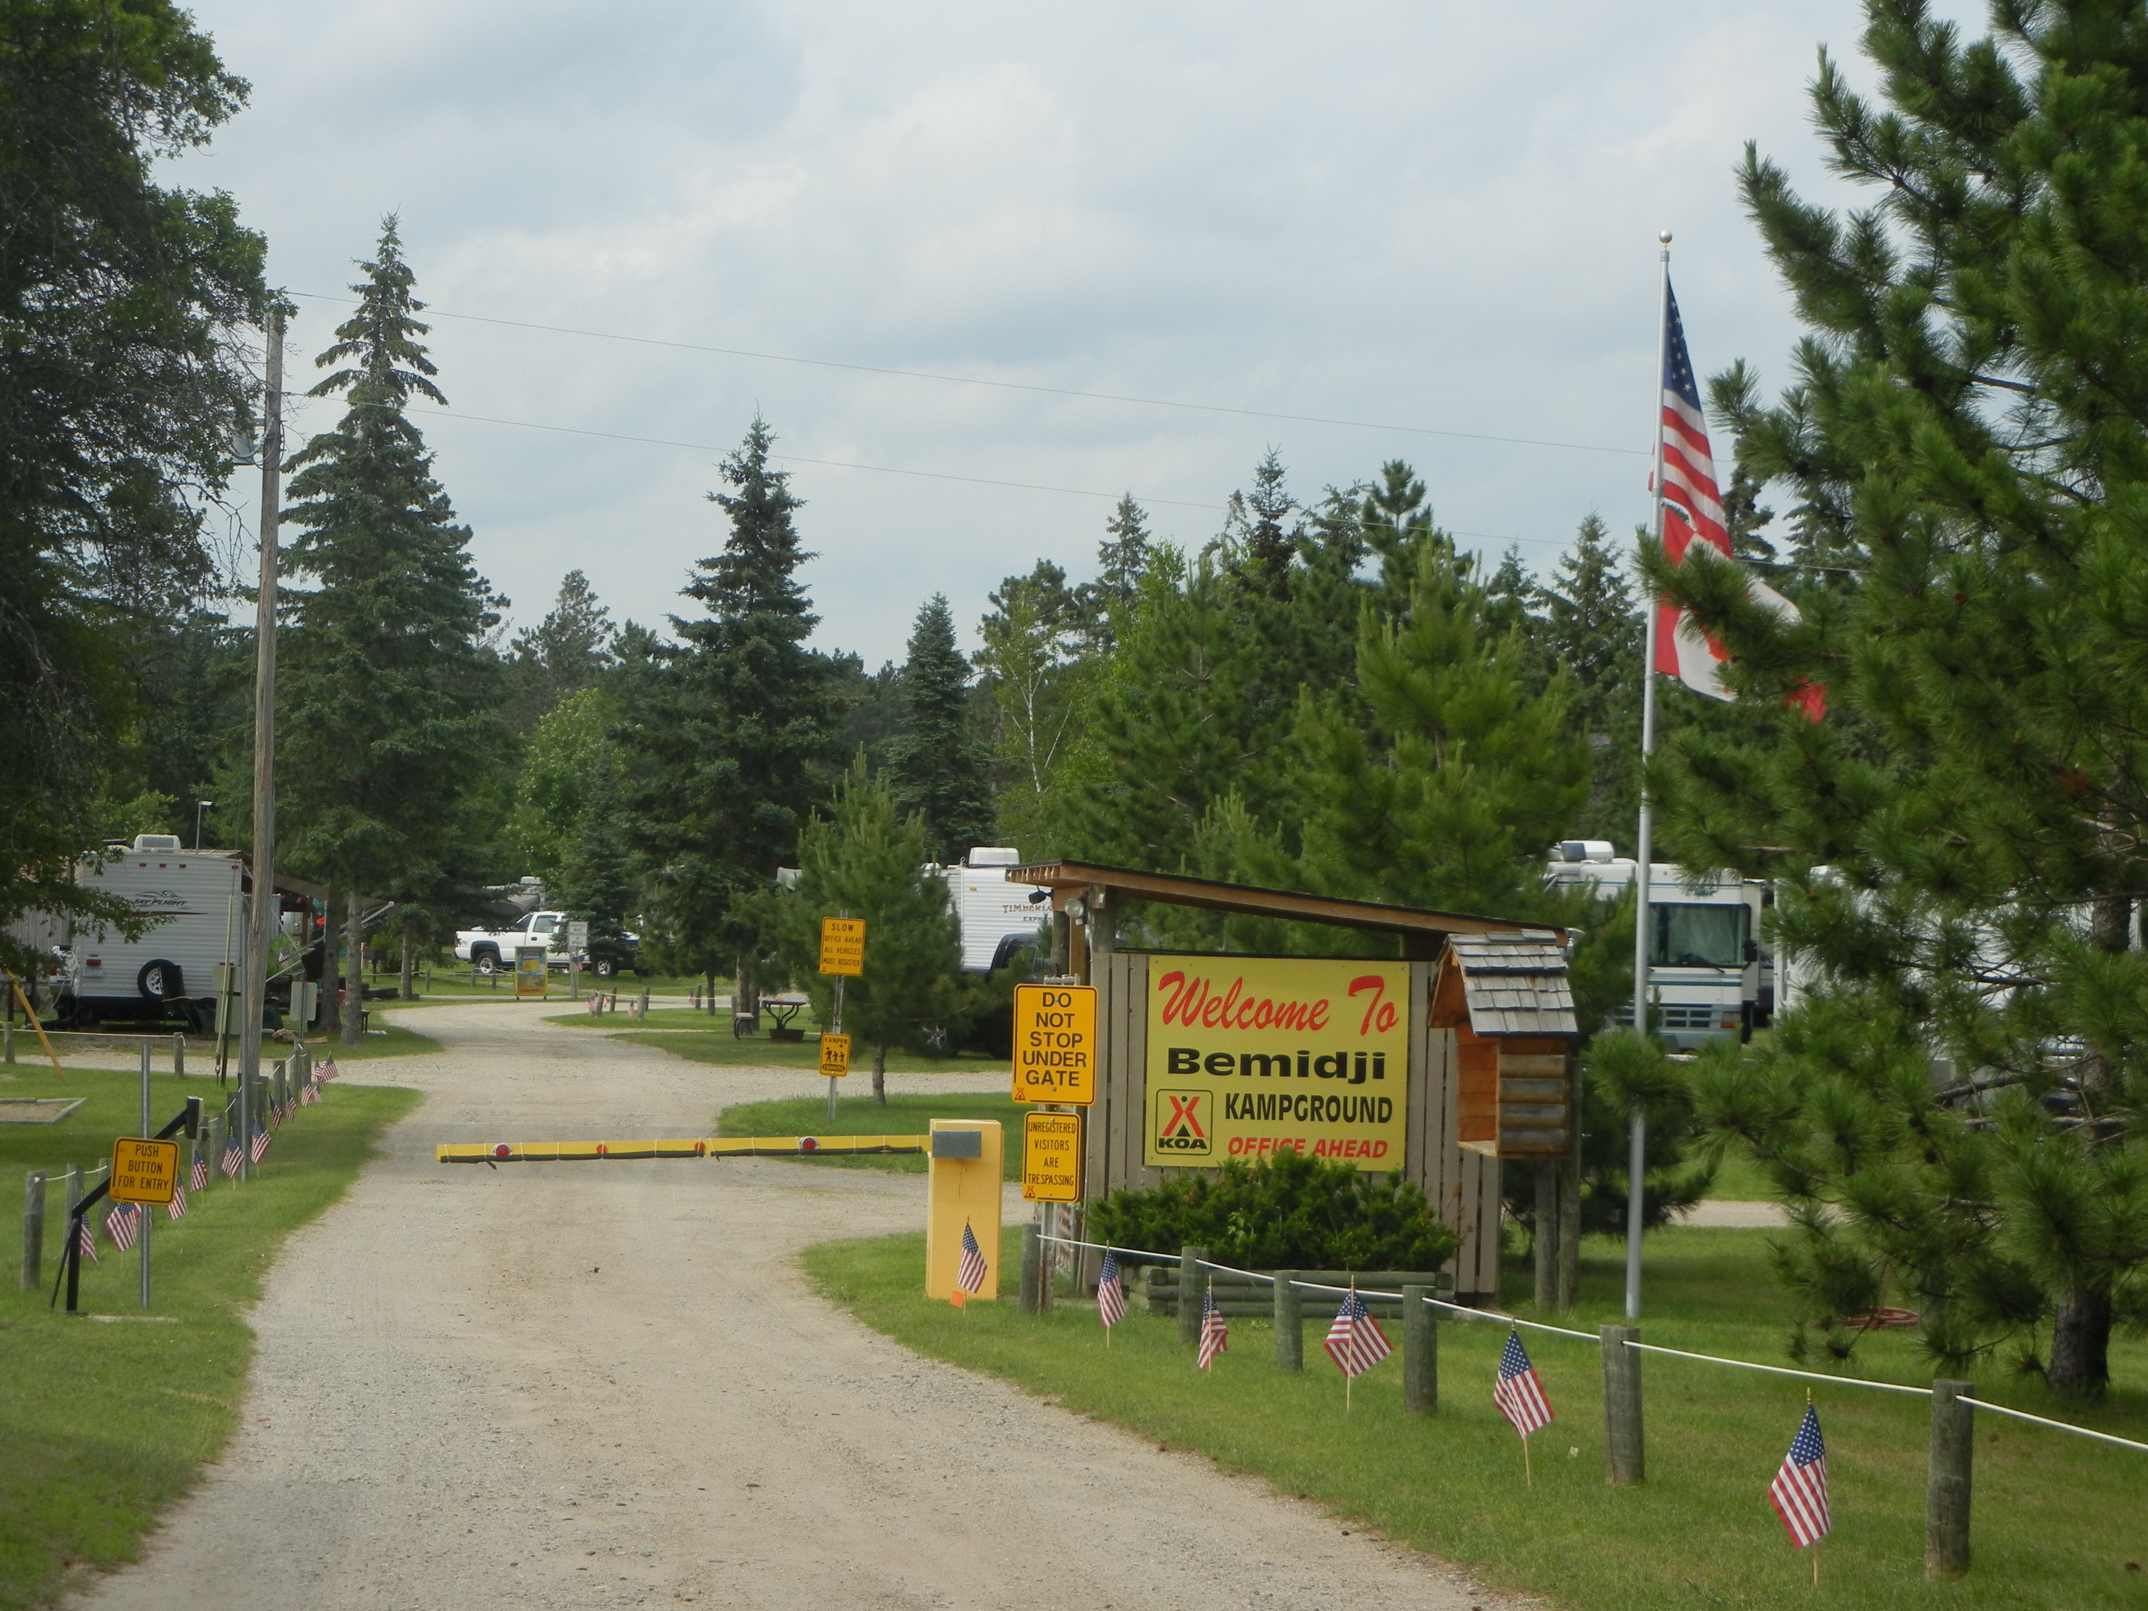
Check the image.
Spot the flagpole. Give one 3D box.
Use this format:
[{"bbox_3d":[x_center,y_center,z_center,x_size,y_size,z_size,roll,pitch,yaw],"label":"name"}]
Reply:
[{"bbox_3d":[3.005,-0.164,29.069,0.090,5.750,0.090,1,-1,0],"label":"flagpole"}]

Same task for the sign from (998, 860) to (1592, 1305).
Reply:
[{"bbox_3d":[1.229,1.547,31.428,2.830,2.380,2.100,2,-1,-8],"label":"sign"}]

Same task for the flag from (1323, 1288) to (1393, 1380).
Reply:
[{"bbox_3d":[1.161,2.167,22.600,0.290,0.375,0.090,1,-1,-3],"label":"flag"}]

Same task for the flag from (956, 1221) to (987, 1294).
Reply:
[{"bbox_3d":[-0.515,2.276,27.800,0.170,0.370,0.090,1,-1,-6],"label":"flag"}]

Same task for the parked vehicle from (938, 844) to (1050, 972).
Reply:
[{"bbox_3d":[-1.764,2.365,90.000,2.450,3.300,7.300,2,-2,-18],"label":"parked vehicle"}]

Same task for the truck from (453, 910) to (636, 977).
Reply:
[{"bbox_3d":[-15.658,4.199,166.500,5.850,1.920,2.000,1,-1,10],"label":"truck"}]

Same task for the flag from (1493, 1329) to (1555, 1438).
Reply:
[{"bbox_3d":[1.314,1.683,16.100,0.190,0.340,0.100,1,-1,6],"label":"flag"}]

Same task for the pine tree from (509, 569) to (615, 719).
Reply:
[{"bbox_3d":[-20.887,-1.812,225.000,4.400,15.600,4.400,1,-1,0],"label":"pine tree"}]

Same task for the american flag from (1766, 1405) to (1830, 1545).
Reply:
[{"bbox_3d":[2.266,2.088,17.200,0.200,0.460,0.120,1,-1,6],"label":"american flag"}]

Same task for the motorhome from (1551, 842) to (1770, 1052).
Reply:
[{"bbox_3d":[8.395,2.523,90.460,2.550,3.600,9.000,2,-1,-11],"label":"motorhome"}]

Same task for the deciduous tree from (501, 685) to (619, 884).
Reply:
[{"bbox_3d":[-16.932,0.695,183.000,4.100,9.400,4.100,1,-1,0],"label":"deciduous tree"}]

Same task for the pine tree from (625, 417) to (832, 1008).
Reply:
[{"bbox_3d":[-5.952,-1.477,101.136,4.000,11.400,4.000,1,-1,0],"label":"pine tree"}]

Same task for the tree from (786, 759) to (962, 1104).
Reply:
[{"bbox_3d":[-2.342,1.421,64.500,2.100,4.100,2.100,1,-1,0],"label":"tree"}]

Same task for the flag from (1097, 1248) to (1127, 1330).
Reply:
[{"bbox_3d":[0.176,2.258,25.800,0.150,0.370,0.090,1,-1,-6],"label":"flag"}]

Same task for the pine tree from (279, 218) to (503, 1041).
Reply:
[{"bbox_3d":[-10.240,-2.620,82.500,3.400,12.300,3.400,1,-1,0],"label":"pine tree"}]

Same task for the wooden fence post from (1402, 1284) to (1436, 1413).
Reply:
[{"bbox_3d":[1.450,2.264,23.006,0.137,0.540,0.137,1,-1,0],"label":"wooden fence post"}]

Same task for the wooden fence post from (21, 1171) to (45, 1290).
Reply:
[{"bbox_3d":[-5.272,2.146,28.007,0.100,0.600,0.100,1,-1,0],"label":"wooden fence post"}]

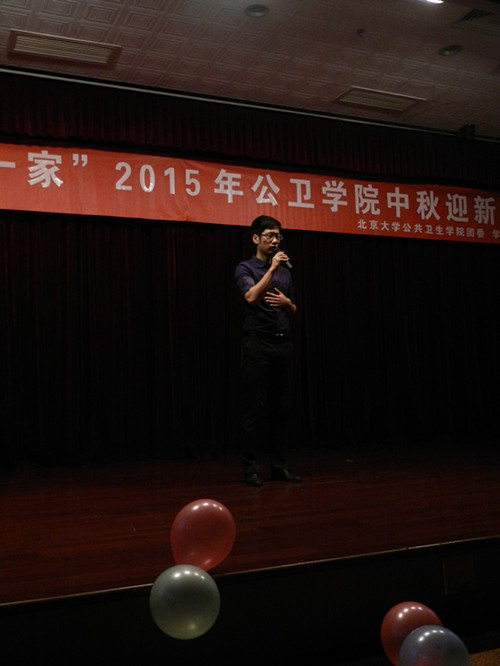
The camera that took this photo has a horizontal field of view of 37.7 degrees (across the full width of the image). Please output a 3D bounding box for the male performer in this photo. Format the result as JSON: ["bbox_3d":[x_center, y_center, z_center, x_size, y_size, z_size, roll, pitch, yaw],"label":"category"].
[{"bbox_3d":[0.107,0.094,4.739,0.460,1.740,0.400,2,-7,-37],"label":"male performer"}]

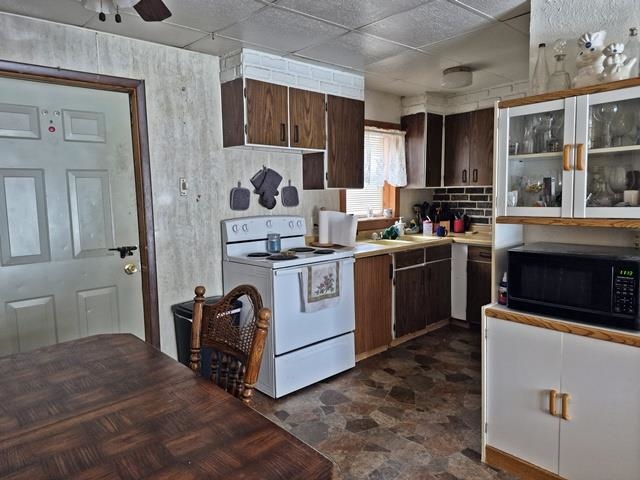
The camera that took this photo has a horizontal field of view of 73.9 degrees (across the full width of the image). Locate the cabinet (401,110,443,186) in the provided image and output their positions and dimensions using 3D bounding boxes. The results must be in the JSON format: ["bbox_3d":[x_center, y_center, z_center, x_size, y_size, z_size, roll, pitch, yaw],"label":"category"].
[{"bbox_3d":[1.099,-0.932,4.540,0.320,0.756,0.309,-6,9,-40],"label":"cabinet"}]

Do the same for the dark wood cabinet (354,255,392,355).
[{"bbox_3d":[0.239,0.509,3.774,0.515,0.825,0.606,-7,9,-41],"label":"dark wood cabinet"}]

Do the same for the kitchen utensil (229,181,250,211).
[{"bbox_3d":[-0.639,-0.346,3.332,0.181,0.221,0.018,-7,9,-41],"label":"kitchen utensil"}]

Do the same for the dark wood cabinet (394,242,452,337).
[{"bbox_3d":[0.791,0.435,4.253,0.945,0.805,0.606,-7,9,-41],"label":"dark wood cabinet"}]

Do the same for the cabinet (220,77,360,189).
[{"bbox_3d":[-0.161,-0.789,3.456,1.206,0.772,0.312,-6,9,-40],"label":"cabinet"}]

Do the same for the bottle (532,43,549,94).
[{"bbox_3d":[1.061,-0.807,2.038,0.076,0.275,0.076,-7,9,-41],"label":"bottle"}]

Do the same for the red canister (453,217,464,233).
[{"bbox_3d":[1.530,-0.159,4.675,0.115,0.157,0.115,-7,9,-42],"label":"red canister"}]

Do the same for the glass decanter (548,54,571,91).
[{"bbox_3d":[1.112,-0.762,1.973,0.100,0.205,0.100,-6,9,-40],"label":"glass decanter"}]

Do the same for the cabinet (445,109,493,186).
[{"bbox_3d":[1.649,-0.937,4.474,0.310,0.770,0.610,-7,9,-41],"label":"cabinet"}]

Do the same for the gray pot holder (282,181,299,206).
[{"bbox_3d":[-0.246,-0.387,3.584,0.180,0.225,0.022,-7,9,-42],"label":"gray pot holder"}]

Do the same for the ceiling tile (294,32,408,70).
[{"bbox_3d":[0.236,-1.336,3.007,0.618,0.022,0.600,-6,9,-40],"label":"ceiling tile"}]

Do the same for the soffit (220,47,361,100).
[{"bbox_3d":[-0.172,-1.287,3.444,1.223,0.198,0.307,-7,9,-41],"label":"soffit"}]

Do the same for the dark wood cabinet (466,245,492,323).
[{"bbox_3d":[1.790,0.459,4.206,0.600,0.850,0.410,-6,9,-40],"label":"dark wood cabinet"}]

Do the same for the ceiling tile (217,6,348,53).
[{"bbox_3d":[-0.235,-1.294,2.623,0.610,0.020,0.590,-7,9,-41],"label":"ceiling tile"}]

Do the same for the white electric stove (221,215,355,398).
[{"bbox_3d":[-0.227,0.427,3.266,0.754,1.199,0.690,-6,9,-40],"label":"white electric stove"}]

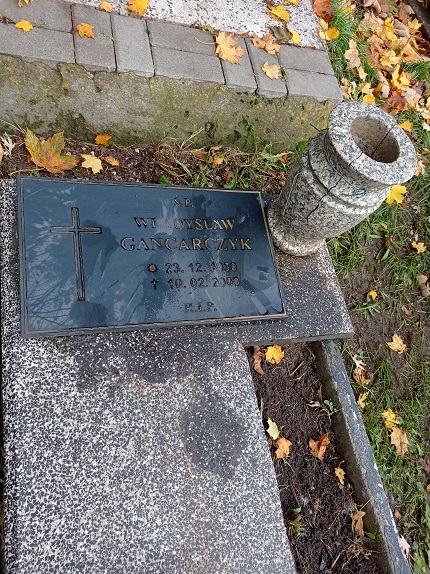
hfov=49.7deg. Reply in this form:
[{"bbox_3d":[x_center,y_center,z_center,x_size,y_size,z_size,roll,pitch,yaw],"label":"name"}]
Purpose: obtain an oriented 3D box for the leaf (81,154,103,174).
[{"bbox_3d":[-0.352,-0.348,1.330,0.065,0.012,0.062,5,64,-19],"label":"leaf"}]

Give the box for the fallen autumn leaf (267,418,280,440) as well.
[{"bbox_3d":[0.144,0.356,1.163,0.031,0.010,0.054,-11,70,-25],"label":"fallen autumn leaf"}]

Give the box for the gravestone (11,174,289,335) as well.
[{"bbox_3d":[-0.135,-0.079,1.120,0.620,0.030,0.365,-2,72,-23],"label":"gravestone"}]

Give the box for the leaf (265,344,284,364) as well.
[{"bbox_3d":[0.163,0.183,1.261,0.059,0.012,0.058,13,61,-15],"label":"leaf"}]

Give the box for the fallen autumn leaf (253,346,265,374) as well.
[{"bbox_3d":[0.119,0.196,1.232,0.034,0.018,0.077,-1,66,-22],"label":"fallen autumn leaf"}]

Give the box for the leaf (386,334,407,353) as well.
[{"bbox_3d":[0.563,0.177,1.441,0.075,0.013,0.064,3,65,-20],"label":"leaf"}]

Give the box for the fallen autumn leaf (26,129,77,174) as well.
[{"bbox_3d":[-0.453,-0.380,1.294,0.148,0.030,0.128,3,65,-20],"label":"fallen autumn leaf"}]

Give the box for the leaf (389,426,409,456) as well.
[{"bbox_3d":[0.512,0.428,1.286,0.063,0.015,0.075,11,62,-16],"label":"leaf"}]

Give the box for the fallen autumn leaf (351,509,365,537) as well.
[{"bbox_3d":[0.350,0.573,1.121,0.042,0.020,0.053,10,62,-17],"label":"fallen autumn leaf"}]

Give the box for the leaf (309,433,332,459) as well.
[{"bbox_3d":[0.272,0.405,1.177,0.060,0.022,0.064,10,62,-17],"label":"leaf"}]

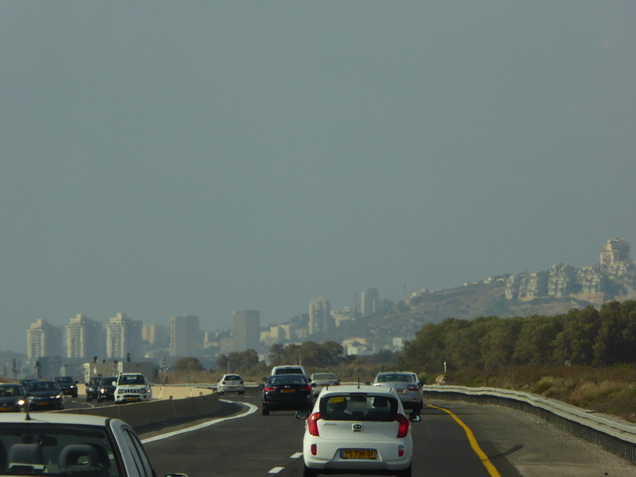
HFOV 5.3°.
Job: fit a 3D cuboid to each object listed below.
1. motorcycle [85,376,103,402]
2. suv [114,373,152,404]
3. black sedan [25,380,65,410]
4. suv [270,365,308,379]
[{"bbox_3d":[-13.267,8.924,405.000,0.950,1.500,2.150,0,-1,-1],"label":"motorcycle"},{"bbox_3d":[-8.799,7.277,327.000,1.650,1.700,3.800,0,-1,0],"label":"suv"},{"bbox_3d":[-12.514,7.239,313.000,1.780,1.460,4.500,0,-1,-1],"label":"black sedan"},{"bbox_3d":[-1.352,6.690,314.000,1.860,1.740,4.600,0,-1,-1],"label":"suv"}]

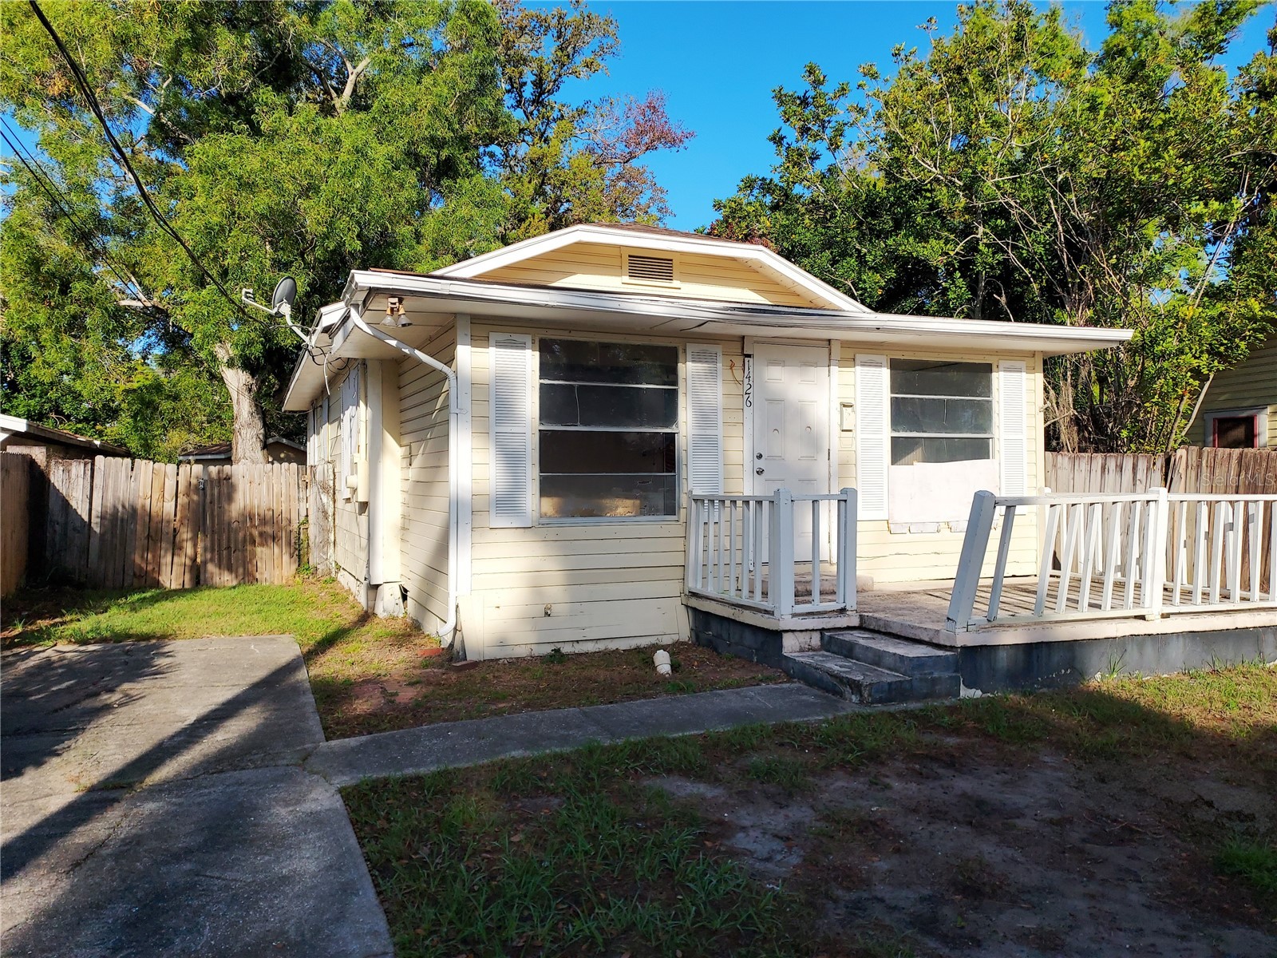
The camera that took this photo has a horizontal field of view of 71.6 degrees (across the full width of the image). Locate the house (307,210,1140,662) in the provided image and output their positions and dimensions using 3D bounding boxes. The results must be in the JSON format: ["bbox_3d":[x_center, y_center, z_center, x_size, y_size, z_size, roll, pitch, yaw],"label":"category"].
[{"bbox_3d":[-0.673,-0.970,12.914,8.080,4.810,11.200,0,0,-24],"label":"house"}]

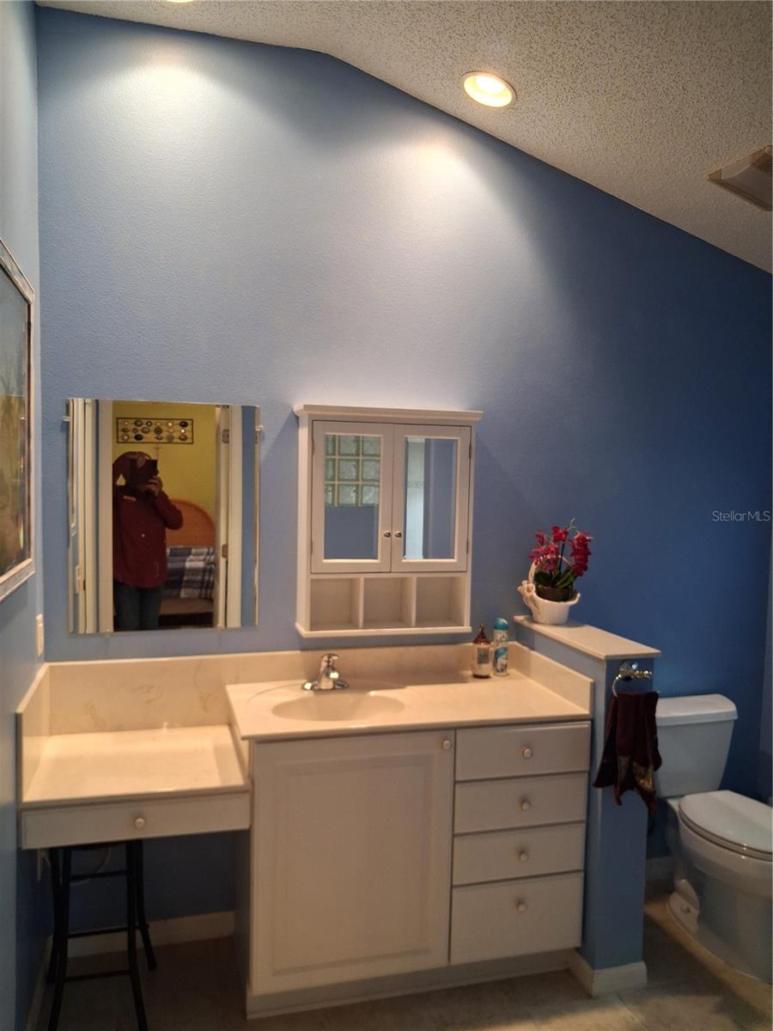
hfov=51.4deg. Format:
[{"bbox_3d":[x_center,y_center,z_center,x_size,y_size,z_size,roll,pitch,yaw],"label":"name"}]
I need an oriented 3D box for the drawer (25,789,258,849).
[{"bbox_3d":[-0.731,0.808,2.403,0.591,0.105,0.473,0,4,-16],"label":"drawer"}]

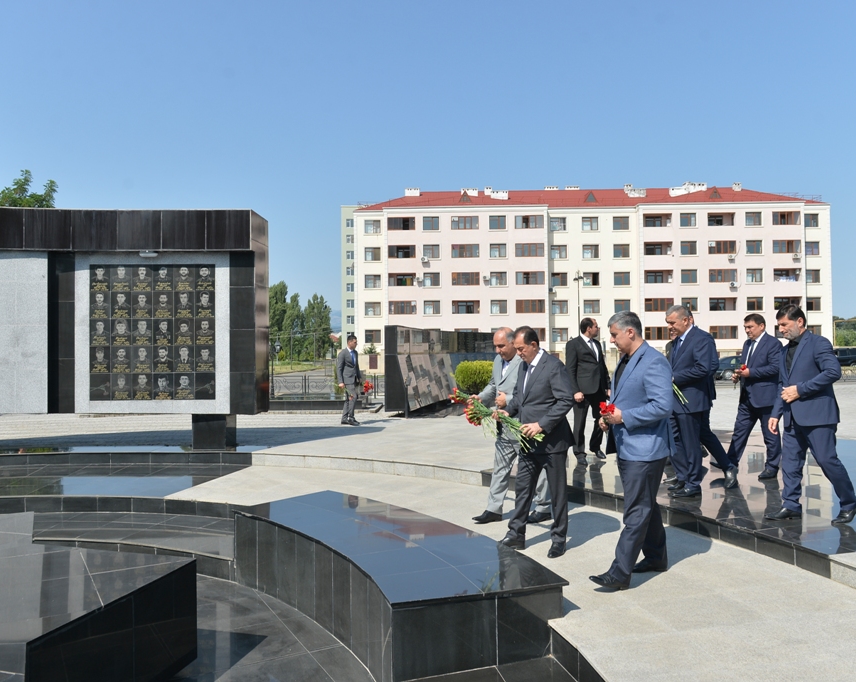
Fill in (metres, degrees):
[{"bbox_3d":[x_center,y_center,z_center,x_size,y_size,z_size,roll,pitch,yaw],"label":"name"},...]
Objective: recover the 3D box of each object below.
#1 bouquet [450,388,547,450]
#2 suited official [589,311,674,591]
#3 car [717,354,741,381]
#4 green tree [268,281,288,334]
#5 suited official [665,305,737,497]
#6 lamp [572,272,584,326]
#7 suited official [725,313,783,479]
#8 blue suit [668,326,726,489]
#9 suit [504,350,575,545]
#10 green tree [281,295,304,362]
[{"bbox_3d":[0.540,0.594,5.300,0.780,0.320,0.320,27,11,27],"label":"bouquet"},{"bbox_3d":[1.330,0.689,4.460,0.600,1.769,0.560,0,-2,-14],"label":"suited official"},{"bbox_3d":[18.936,1.573,40.700,4.450,1.439,1.760,-1,-1,2],"label":"car"},{"bbox_3d":[-27.751,-3.001,125.000,5.500,15.973,5.500,-1,-1,0],"label":"green tree"},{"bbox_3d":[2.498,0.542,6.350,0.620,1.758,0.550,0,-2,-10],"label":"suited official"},{"bbox_3d":[12.596,-1.616,57.000,0.550,8.541,2.600,-1,-1,0],"label":"lamp"},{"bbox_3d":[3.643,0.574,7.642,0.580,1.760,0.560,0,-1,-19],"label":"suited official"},{"bbox_3d":[2.566,0.647,6.521,0.500,1.540,0.540,0,-1,-9],"label":"blue suit"},{"bbox_3d":[0.879,0.821,5.318,0.460,1.490,0.540,0,-1,-30],"label":"suit"},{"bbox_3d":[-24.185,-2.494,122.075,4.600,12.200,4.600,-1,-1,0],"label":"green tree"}]

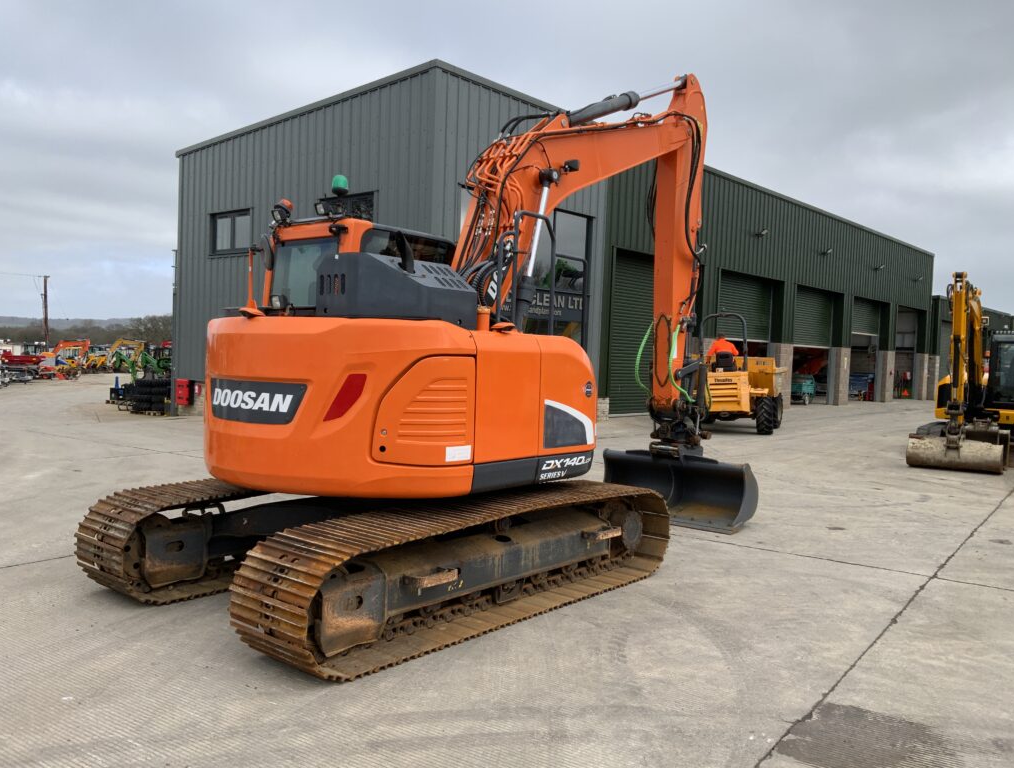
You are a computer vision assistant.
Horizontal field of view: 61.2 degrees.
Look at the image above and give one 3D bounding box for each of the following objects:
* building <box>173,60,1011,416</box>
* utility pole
[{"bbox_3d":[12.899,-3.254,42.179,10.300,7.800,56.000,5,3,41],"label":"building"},{"bbox_3d":[-40.822,-5.714,76.000,0.650,8.000,0.400,0,3,0],"label":"utility pole"}]

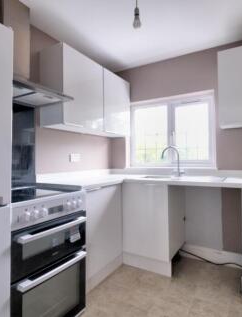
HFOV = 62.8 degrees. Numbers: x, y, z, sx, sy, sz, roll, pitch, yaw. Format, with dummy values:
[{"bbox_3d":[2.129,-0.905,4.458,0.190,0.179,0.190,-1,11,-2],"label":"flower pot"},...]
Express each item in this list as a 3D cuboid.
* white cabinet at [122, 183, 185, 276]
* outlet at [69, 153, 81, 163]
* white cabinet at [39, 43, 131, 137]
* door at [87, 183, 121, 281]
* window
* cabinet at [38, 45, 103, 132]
[{"bbox_3d":[0.377,0.684,2.211,0.481,0.873,0.580,-1,0,30],"label":"white cabinet"},{"bbox_3d":[-0.522,-0.008,2.248,0.012,0.087,0.148,-1,0,30],"label":"outlet"},{"bbox_3d":[-0.331,-0.655,2.298,0.314,0.719,1.191,-1,0,30],"label":"white cabinet"},{"bbox_3d":[-0.141,0.615,1.821,0.030,0.715,0.590,-1,0,30],"label":"door"},{"bbox_3d":[0.619,-0.319,2.596,1.125,0.862,0.070,-1,0,30],"label":"window"},{"bbox_3d":[-0.479,-0.653,2.041,0.314,0.719,0.596,-1,0,30],"label":"cabinet"}]

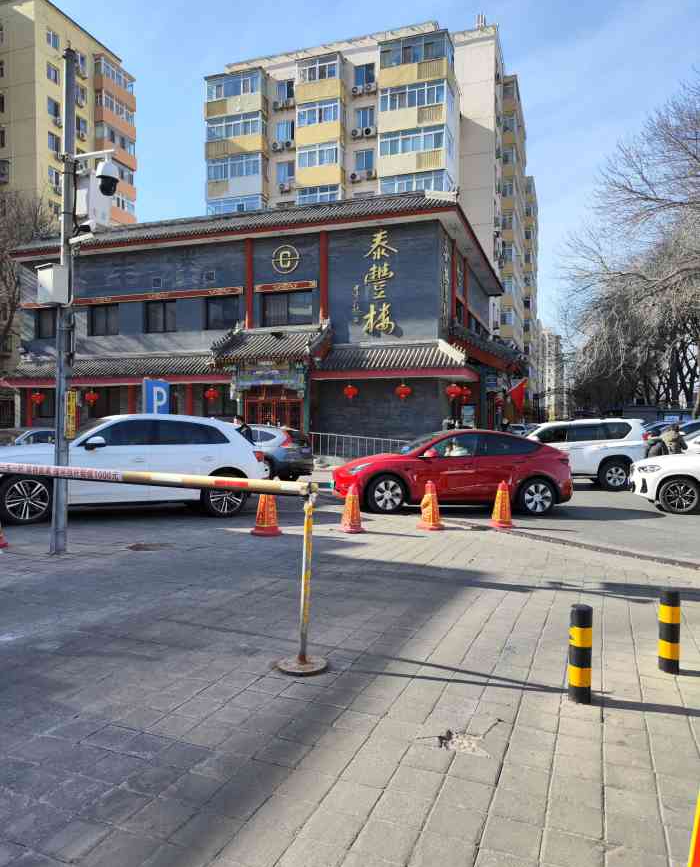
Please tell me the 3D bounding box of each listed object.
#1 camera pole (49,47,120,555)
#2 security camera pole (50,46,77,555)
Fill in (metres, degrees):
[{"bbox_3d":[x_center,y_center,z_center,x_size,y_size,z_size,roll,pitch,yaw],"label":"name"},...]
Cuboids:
[{"bbox_3d":[-2.830,-1.400,6.950,0.800,5.500,0.400,2,1,21],"label":"camera pole"},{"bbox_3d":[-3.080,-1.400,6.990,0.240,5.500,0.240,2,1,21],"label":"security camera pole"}]

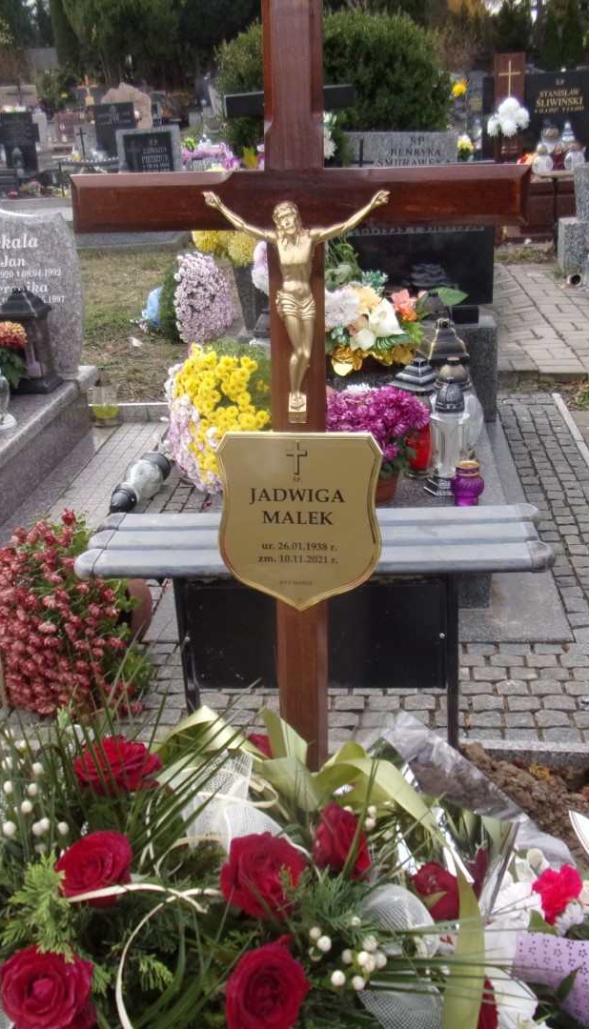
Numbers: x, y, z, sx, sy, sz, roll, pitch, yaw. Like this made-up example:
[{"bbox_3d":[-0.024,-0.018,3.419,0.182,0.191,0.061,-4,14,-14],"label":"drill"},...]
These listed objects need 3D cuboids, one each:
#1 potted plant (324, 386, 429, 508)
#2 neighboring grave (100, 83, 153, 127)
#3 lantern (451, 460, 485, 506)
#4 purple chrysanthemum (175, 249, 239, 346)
[{"bbox_3d":[0.196,-0.192,2.577,0.360,0.310,0.340,0,23,5],"label":"potted plant"},{"bbox_3d":[-3.066,-7.473,17.500,0.920,0.860,0.200,-1,21,6],"label":"neighboring grave"},{"bbox_3d":[0.482,-0.087,2.650,0.093,0.125,0.093,0,20,6],"label":"lantern"},{"bbox_3d":[-0.460,-1.129,4.950,0.330,0.450,0.380,0,20,6],"label":"purple chrysanthemum"}]

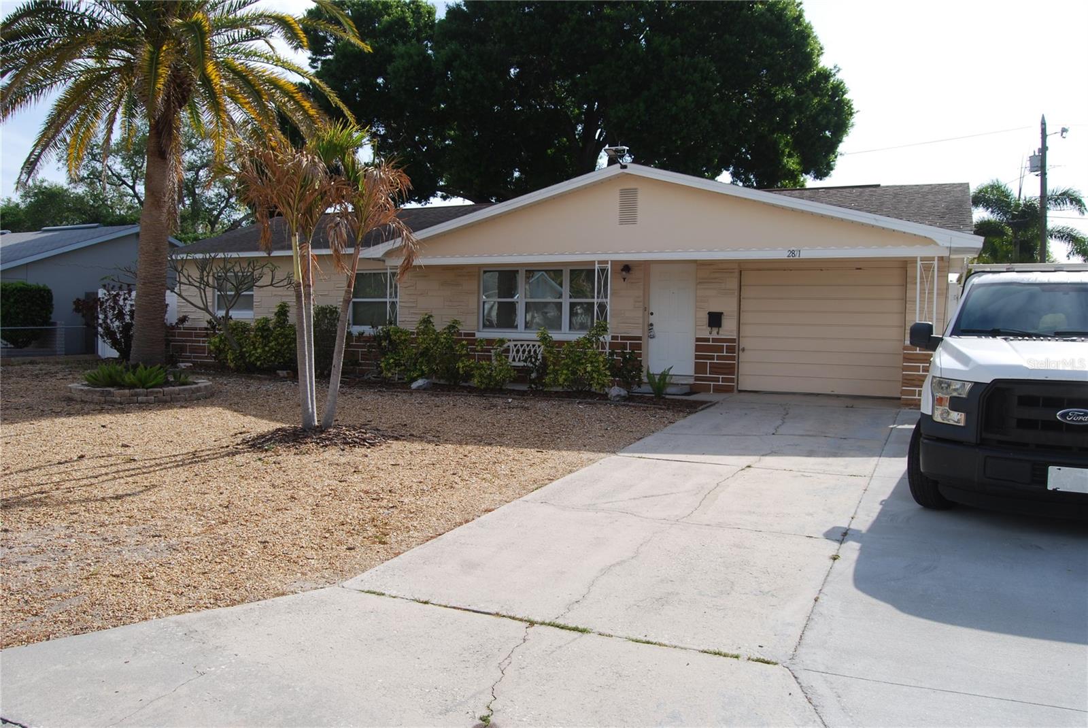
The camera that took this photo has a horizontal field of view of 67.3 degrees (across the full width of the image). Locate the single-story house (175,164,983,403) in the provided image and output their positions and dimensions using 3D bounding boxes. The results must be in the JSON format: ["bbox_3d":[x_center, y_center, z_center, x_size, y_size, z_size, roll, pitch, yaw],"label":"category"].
[{"bbox_3d":[0.102,-1.858,19.466,17.900,4.000,9.000,2,5,25],"label":"single-story house"}]

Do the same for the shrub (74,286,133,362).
[{"bbox_3d":[-11.085,-0.980,20.700,1.650,1.950,1.500,0,4,0],"label":"shrub"}]

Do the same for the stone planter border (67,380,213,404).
[{"bbox_3d":[-7.200,0.434,14.546,2.600,0.220,2.500,0,4,0],"label":"stone planter border"}]

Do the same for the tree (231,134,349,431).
[{"bbox_3d":[-3.317,-1.040,10.750,1.500,3.800,1.450,0,4,0],"label":"tree"}]

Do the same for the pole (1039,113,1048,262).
[{"bbox_3d":[21.986,-5.984,35.967,0.280,9.850,0.280,0,4,0],"label":"pole"}]

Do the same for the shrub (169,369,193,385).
[{"bbox_3d":[-6.533,0.229,14.700,0.450,0.300,0.430,0,4,0],"label":"shrub"}]

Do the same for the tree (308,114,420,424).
[{"bbox_3d":[-2.378,-1.158,10.750,1.450,4.000,1.400,0,4,0],"label":"tree"}]

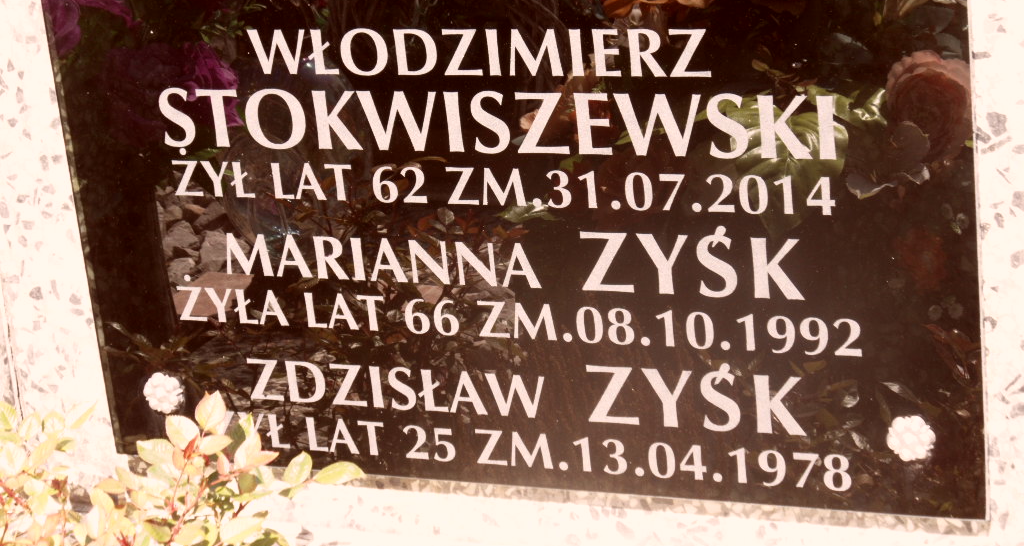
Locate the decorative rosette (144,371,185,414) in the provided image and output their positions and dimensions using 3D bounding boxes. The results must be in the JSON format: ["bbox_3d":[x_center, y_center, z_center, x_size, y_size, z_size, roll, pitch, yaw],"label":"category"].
[{"bbox_3d":[-0.215,0.074,1.465,0.027,0.027,0.011,2,20,23],"label":"decorative rosette"}]

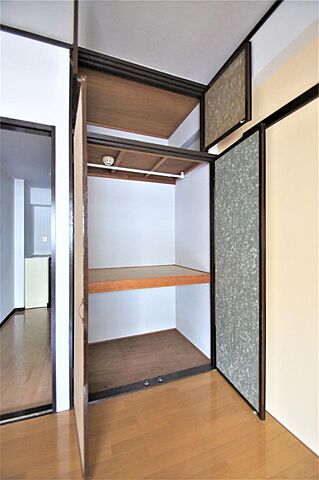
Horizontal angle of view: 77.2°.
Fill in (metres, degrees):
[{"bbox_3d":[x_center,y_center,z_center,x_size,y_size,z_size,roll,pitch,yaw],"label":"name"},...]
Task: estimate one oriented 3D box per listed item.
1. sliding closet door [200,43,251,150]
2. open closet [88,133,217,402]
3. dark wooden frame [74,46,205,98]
[{"bbox_3d":[0.485,-0.990,1.460,0.030,0.515,0.450,0,0,-22],"label":"sliding closet door"},{"bbox_3d":[-0.175,0.190,1.850,1.100,1.820,0.760,0,0,-22],"label":"open closet"},{"bbox_3d":[-0.092,-1.222,1.514,1.009,0.106,0.075,0,0,-22],"label":"dark wooden frame"}]

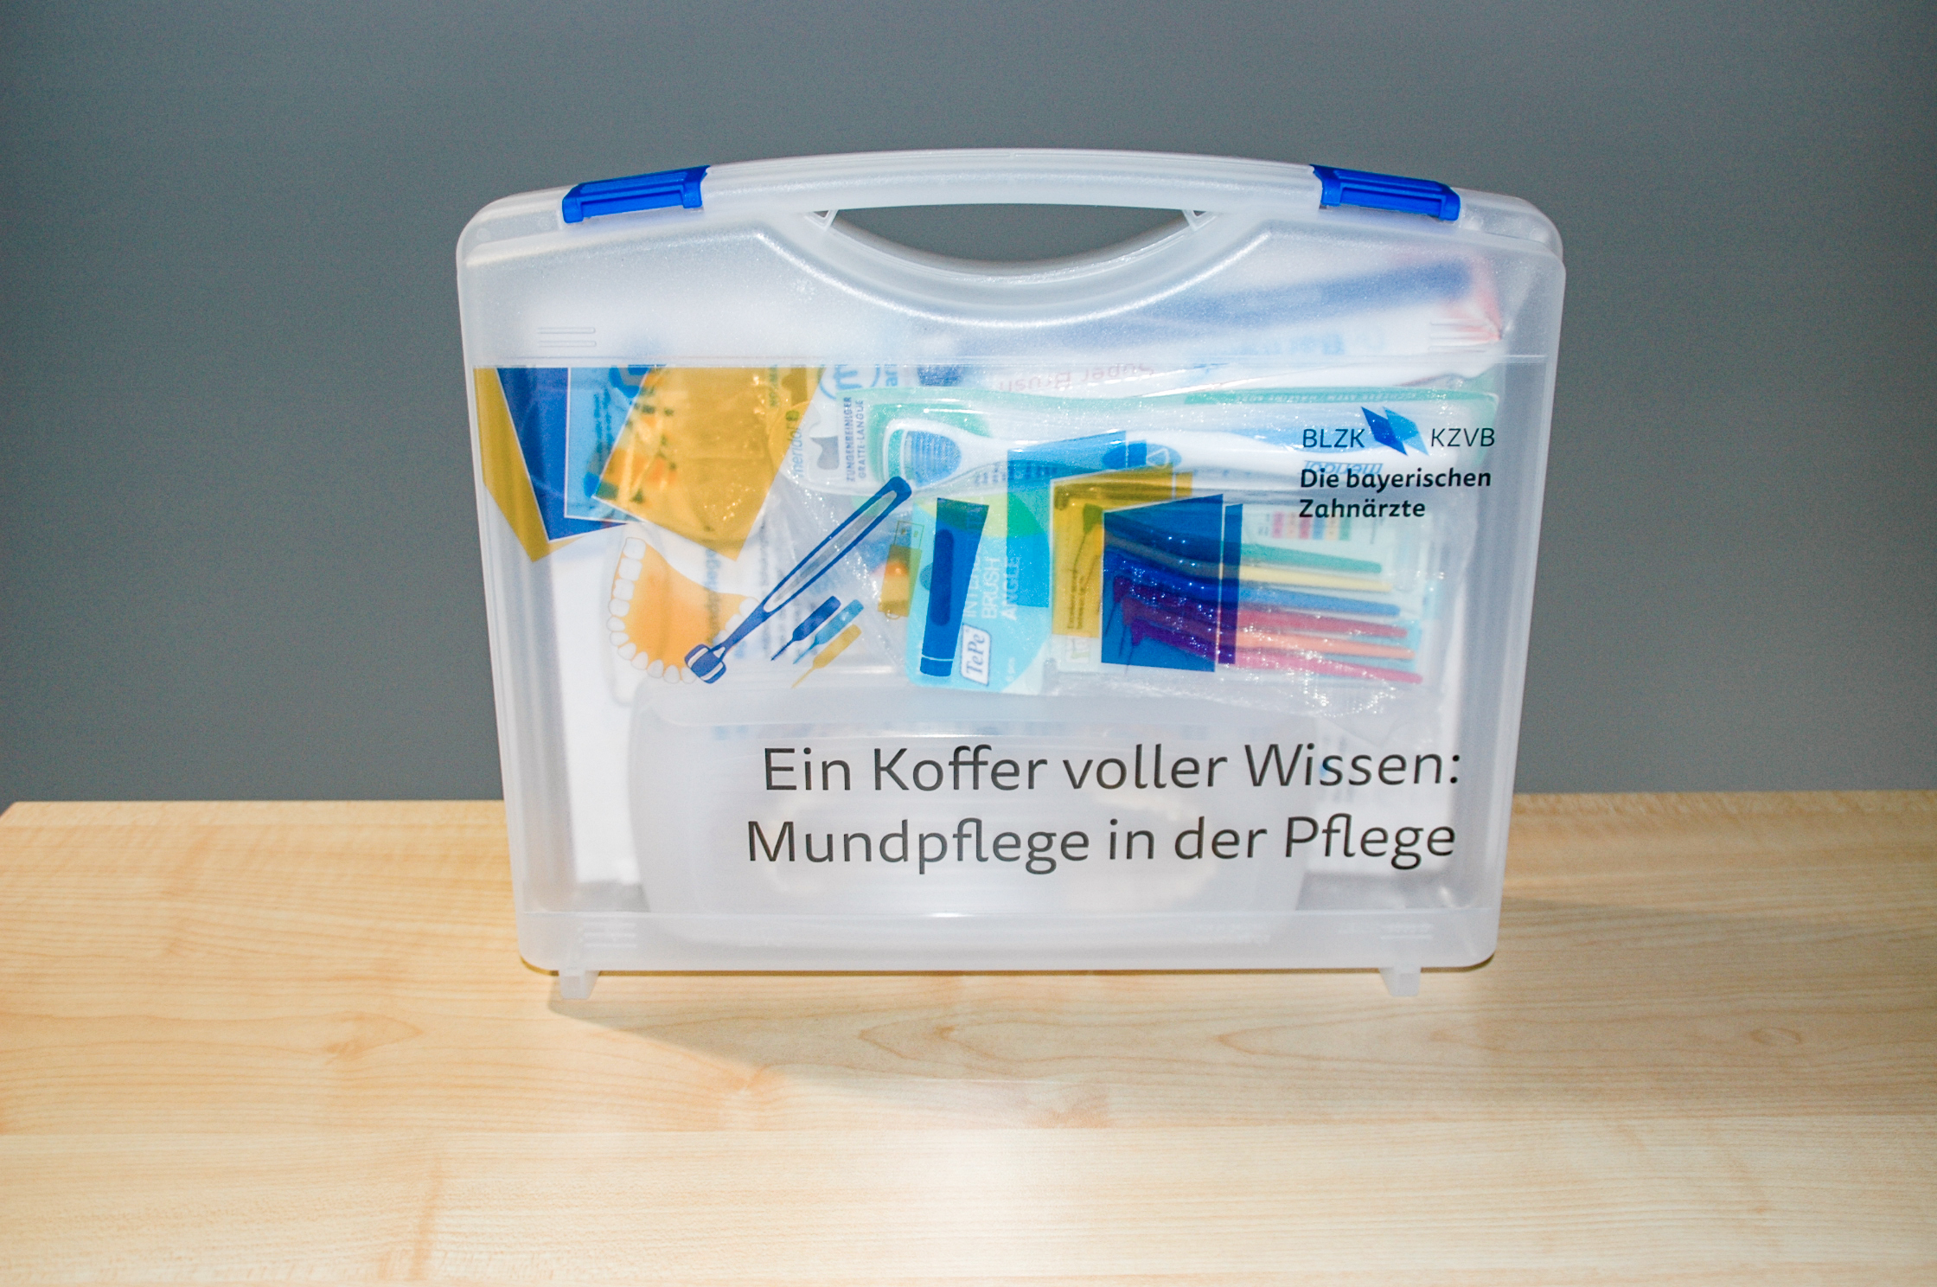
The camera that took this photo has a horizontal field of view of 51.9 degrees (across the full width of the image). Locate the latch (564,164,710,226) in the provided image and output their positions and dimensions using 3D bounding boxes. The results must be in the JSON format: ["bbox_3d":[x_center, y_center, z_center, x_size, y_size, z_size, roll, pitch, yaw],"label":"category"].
[{"bbox_3d":[-0.108,-0.147,0.651,0.044,0.011,0.026,-7,19,2],"label":"latch"}]

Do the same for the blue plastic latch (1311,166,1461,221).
[{"bbox_3d":[0.135,-0.148,0.651,0.044,0.011,0.026,6,19,-2],"label":"blue plastic latch"}]

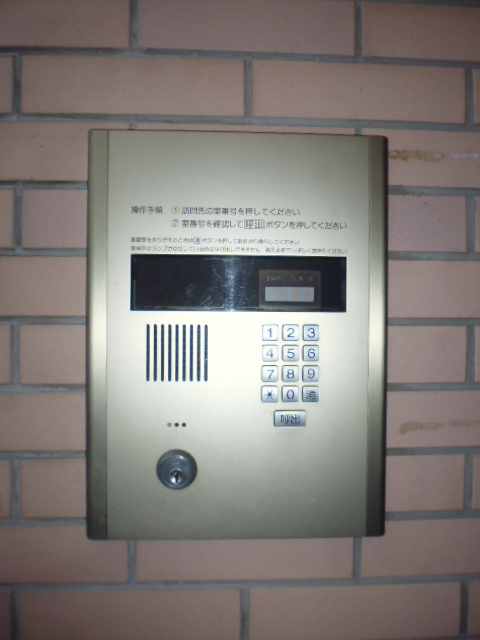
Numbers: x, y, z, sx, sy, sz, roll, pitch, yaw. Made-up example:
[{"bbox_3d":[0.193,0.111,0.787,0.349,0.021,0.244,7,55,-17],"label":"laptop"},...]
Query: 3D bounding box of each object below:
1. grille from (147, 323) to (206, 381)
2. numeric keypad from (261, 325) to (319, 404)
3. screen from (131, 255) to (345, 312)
[{"bbox_3d":[-0.062,0.033,0.445,0.062,0.058,0.008,0,0,-2],"label":"grille"},{"bbox_3d":[0.051,0.044,0.447,0.059,0.079,0.010,0,0,-2],"label":"numeric keypad"},{"bbox_3d":[0.000,-0.037,0.448,0.216,0.057,0.010,0,0,-2],"label":"screen"}]

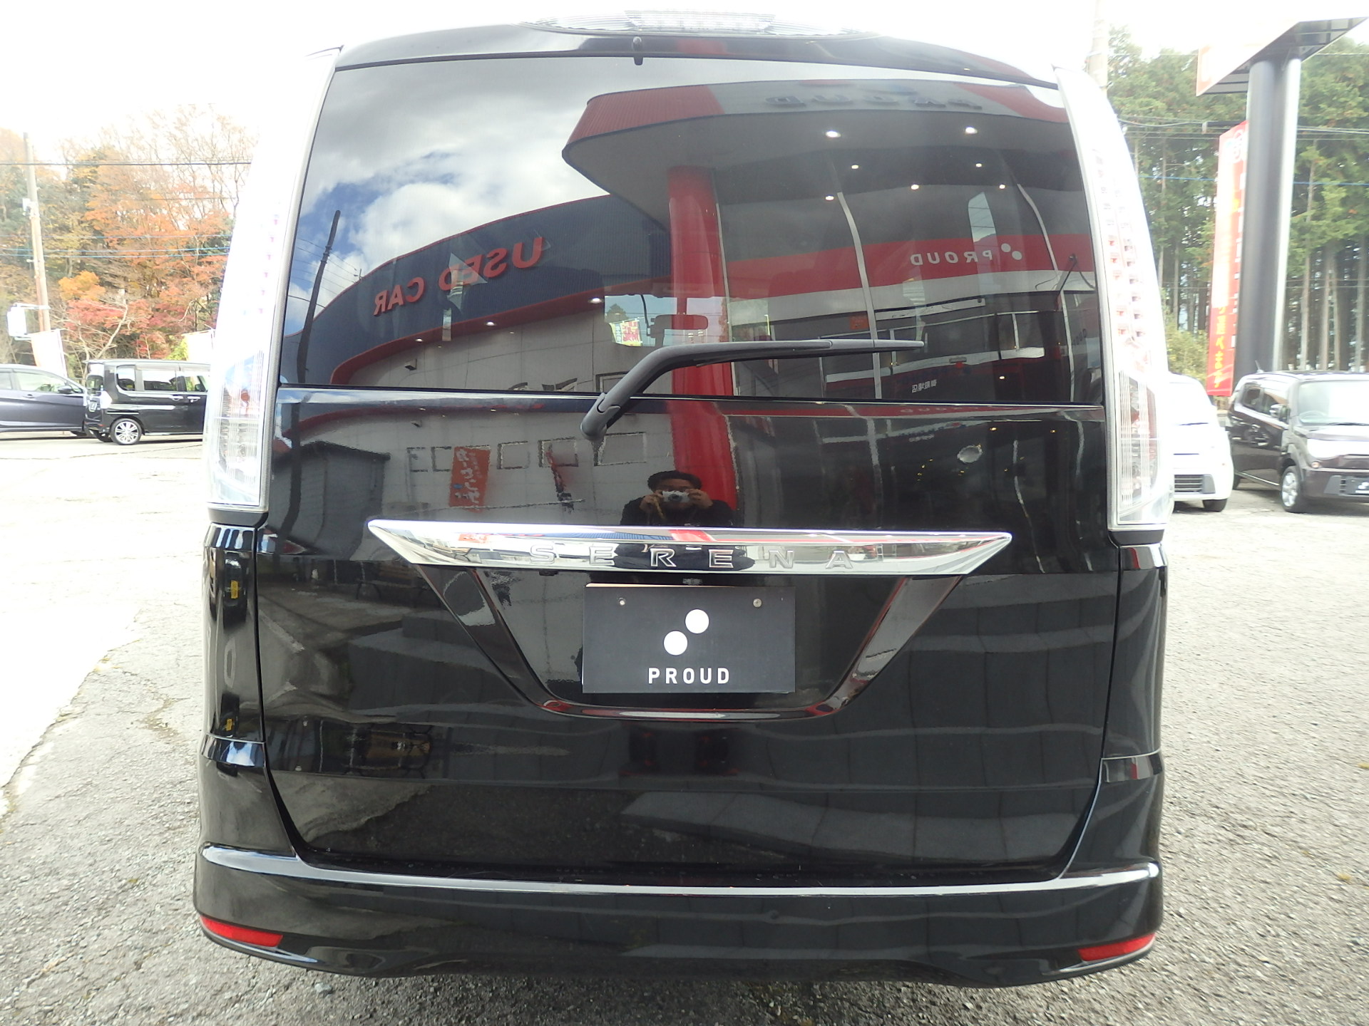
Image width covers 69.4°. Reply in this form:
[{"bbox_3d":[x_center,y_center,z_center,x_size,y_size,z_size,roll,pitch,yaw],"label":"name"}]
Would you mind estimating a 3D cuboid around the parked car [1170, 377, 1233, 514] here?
[{"bbox_3d":[5.882,-0.980,12.737,1.475,1.620,3.395,2,7,15],"label":"parked car"}]

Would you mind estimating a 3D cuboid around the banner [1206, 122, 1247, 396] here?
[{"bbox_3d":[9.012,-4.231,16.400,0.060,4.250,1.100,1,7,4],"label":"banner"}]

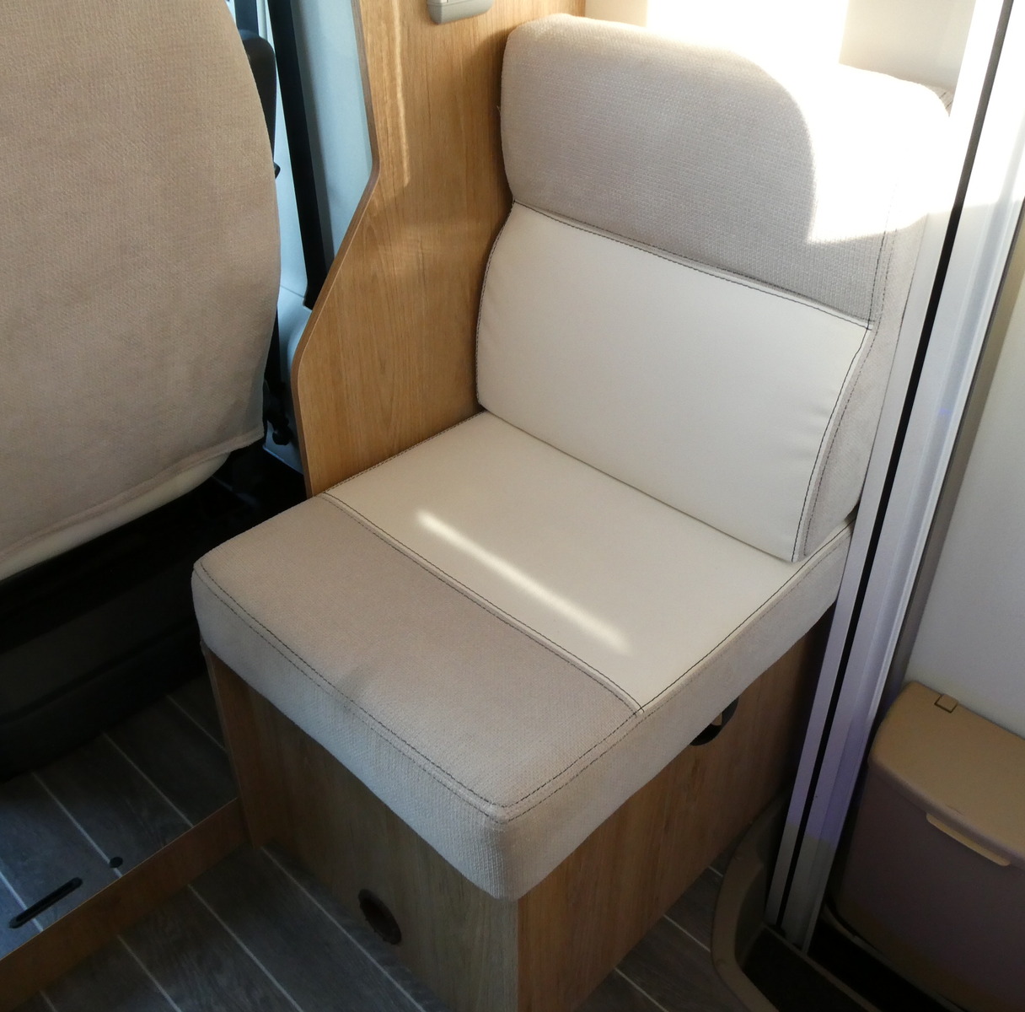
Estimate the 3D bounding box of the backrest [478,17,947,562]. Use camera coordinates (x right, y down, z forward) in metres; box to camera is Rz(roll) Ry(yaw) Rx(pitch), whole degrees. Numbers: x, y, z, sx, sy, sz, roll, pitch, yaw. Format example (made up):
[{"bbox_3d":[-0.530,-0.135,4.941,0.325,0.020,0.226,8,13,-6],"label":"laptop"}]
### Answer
[{"bbox_3d":[0.191,-0.260,1.134,0.483,0.480,0.174,29,45,34],"label":"backrest"}]

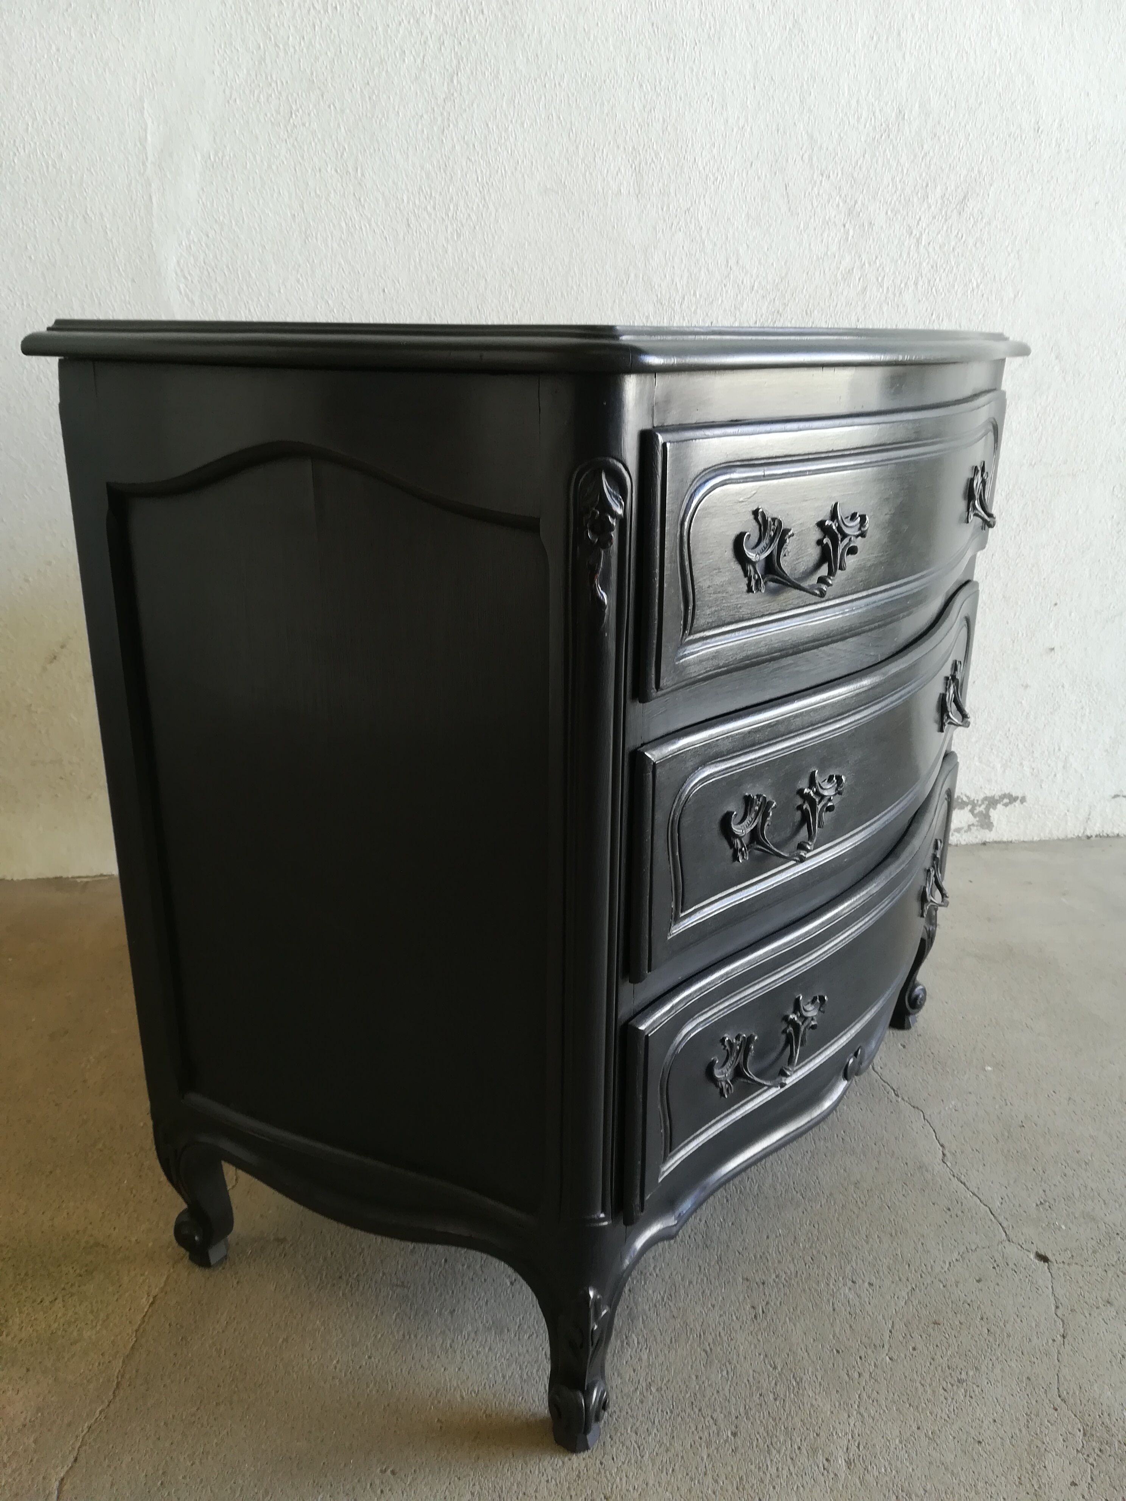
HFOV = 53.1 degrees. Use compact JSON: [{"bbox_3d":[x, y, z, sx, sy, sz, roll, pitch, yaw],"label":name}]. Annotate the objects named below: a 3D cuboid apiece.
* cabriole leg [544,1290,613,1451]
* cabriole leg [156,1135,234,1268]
[{"bbox_3d":[0.013,0.470,0.869,0.054,0.167,0.061,-4,21,-11],"label":"cabriole leg"},{"bbox_3d":[-0.339,0.416,1.047,0.061,0.136,0.050,-4,21,-11],"label":"cabriole leg"}]

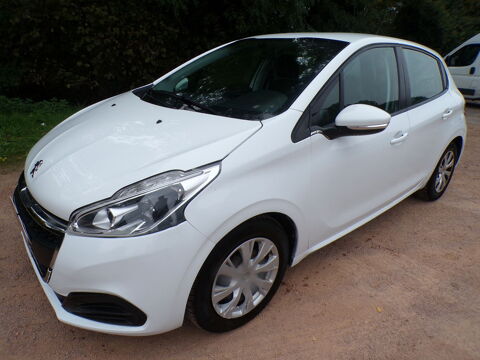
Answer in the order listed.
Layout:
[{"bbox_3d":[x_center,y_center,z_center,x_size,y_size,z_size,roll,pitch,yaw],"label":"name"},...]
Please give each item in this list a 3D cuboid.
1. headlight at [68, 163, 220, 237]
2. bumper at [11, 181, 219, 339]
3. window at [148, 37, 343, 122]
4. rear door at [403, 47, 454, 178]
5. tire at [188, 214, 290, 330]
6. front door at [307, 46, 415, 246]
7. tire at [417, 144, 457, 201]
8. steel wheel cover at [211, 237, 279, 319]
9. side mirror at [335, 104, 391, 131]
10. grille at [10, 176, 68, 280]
[{"bbox_3d":[-0.367,0.086,1.323,0.560,0.295,0.390,-16,27,-39],"label":"headlight"},{"bbox_3d":[-0.880,0.194,1.782,0.585,0.550,1.720,-16,27,-39],"label":"bumper"},{"bbox_3d":[-0.053,-0.738,2.175,1.000,0.130,1.320,-39,40,-25],"label":"window"},{"bbox_3d":[1.433,-0.476,2.647,0.840,1.060,0.290,-16,27,-39],"label":"rear door"},{"bbox_3d":[-0.025,0.433,1.637,0.618,0.617,0.195,-16,27,-39],"label":"tire"},{"bbox_3d":[0.716,-0.264,2.053,1.130,1.120,0.295,-16,27,-39],"label":"front door"},{"bbox_3d":[1.881,-0.106,3.223,0.618,0.617,0.195,-16,27,-39],"label":"tire"},{"bbox_3d":[0.022,0.457,1.588,0.420,0.420,0.060,-16,27,-39],"label":"steel wheel cover"},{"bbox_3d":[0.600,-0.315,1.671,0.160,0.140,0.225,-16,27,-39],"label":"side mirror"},{"bbox_3d":[-1.028,0.161,1.628,0.165,0.390,0.880,-16,27,-39],"label":"grille"}]

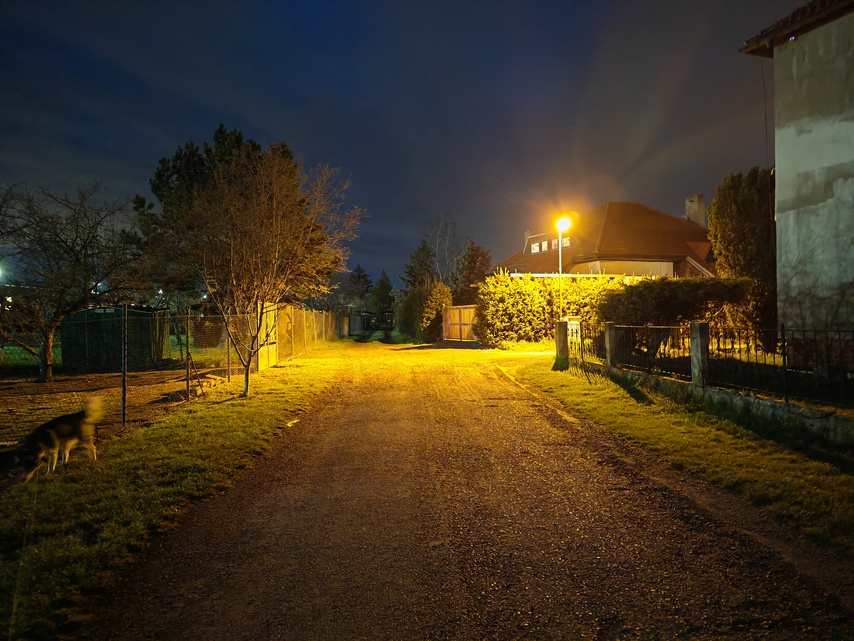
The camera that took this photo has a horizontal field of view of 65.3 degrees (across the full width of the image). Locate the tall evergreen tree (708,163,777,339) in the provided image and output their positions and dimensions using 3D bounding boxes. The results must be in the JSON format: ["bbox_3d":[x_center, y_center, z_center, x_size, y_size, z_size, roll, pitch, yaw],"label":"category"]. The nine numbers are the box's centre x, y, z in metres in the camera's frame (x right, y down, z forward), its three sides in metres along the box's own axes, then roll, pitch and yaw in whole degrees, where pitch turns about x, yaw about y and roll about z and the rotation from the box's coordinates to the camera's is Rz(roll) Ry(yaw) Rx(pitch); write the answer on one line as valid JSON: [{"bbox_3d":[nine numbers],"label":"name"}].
[{"bbox_3d":[12.500,-2.400,26.000,2.800,7.100,2.800,0,0,0],"label":"tall evergreen tree"}]

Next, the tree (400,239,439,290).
[{"bbox_3d":[-0.500,-2.950,58.000,3.700,8.400,3.700,0,0,0],"label":"tree"}]

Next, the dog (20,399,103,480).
[{"bbox_3d":[-3.800,1.210,6.950,0.300,0.680,0.980,0,0,27],"label":"dog"}]

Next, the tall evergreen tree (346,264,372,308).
[{"bbox_3d":[-8.600,-3.000,85.000,3.600,8.300,3.600,0,0,0],"label":"tall evergreen tree"}]

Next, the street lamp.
[{"bbox_3d":[6.710,-1.860,33.000,0.400,6.500,0.700,0,0,12],"label":"street lamp"}]

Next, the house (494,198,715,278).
[{"bbox_3d":[12.700,-3.500,50.000,10.300,9.600,13.500,0,0,-22],"label":"house"}]

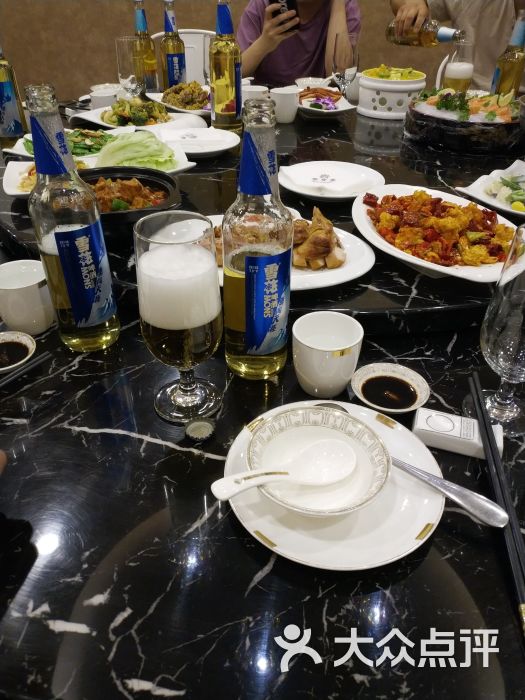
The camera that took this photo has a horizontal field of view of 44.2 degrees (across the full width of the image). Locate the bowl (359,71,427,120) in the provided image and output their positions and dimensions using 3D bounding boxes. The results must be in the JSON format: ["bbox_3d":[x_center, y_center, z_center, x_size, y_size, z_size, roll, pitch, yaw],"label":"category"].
[{"bbox_3d":[0.335,-0.649,1.660,0.188,0.105,0.188,0,36,0],"label":"bowl"}]

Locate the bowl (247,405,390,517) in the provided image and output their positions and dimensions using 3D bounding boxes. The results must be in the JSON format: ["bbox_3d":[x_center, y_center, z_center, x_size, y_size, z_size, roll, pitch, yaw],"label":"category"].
[{"bbox_3d":[0.046,0.106,0.551,0.118,0.044,0.118,1,37,-1],"label":"bowl"}]

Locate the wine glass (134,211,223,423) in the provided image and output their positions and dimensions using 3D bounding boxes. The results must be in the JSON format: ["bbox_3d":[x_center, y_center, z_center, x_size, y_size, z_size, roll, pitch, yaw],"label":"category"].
[{"bbox_3d":[-0.076,-0.026,0.611,0.078,0.193,0.078,1,37,0],"label":"wine glass"}]

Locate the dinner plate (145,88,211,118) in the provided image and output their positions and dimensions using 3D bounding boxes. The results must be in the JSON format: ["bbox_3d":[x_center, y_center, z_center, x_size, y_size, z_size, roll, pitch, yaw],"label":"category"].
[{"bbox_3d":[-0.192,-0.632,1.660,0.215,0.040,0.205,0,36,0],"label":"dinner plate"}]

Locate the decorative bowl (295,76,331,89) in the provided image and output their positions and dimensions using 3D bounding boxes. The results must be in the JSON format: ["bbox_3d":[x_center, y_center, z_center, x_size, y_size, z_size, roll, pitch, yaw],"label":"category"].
[{"bbox_3d":[0.147,-0.763,1.870,0.109,0.047,0.109,1,37,0],"label":"decorative bowl"}]

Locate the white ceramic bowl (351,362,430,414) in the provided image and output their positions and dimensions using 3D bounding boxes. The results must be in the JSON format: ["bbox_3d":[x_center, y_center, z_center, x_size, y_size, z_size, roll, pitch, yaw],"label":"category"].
[{"bbox_3d":[0.137,0.046,0.698,0.082,0.021,0.082,0,36,0],"label":"white ceramic bowl"}]

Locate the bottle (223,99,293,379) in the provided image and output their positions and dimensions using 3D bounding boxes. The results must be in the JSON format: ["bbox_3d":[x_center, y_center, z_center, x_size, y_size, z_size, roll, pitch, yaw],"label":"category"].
[{"bbox_3d":[-0.005,-0.098,0.636,0.068,0.279,0.068,1,37,0],"label":"bottle"}]

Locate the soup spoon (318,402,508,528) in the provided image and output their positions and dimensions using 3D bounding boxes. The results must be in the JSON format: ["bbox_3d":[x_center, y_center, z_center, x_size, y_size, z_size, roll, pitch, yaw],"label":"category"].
[{"bbox_3d":[0.122,0.102,0.576,0.200,0.025,0.042,27,44,34],"label":"soup spoon"}]

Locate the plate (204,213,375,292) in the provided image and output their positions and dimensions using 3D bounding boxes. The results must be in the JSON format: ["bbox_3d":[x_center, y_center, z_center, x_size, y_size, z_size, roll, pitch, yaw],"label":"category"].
[{"bbox_3d":[0.000,-0.116,0.837,0.290,0.030,0.205,7,38,8],"label":"plate"}]

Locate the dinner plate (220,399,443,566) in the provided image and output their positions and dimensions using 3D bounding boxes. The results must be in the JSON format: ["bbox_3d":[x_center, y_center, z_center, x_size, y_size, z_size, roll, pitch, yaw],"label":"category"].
[{"bbox_3d":[0.065,0.121,0.597,0.202,0.024,0.202,0,36,0],"label":"dinner plate"}]

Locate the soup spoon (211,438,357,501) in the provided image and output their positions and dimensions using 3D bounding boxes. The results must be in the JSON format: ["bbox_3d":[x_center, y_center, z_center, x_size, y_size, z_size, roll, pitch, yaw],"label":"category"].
[{"bbox_3d":[0.022,0.106,0.554,0.142,0.038,0.047,-5,35,-30],"label":"soup spoon"}]

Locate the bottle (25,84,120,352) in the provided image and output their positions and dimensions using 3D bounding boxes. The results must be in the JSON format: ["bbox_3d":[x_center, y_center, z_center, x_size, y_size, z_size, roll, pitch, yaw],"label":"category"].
[{"bbox_3d":[-0.198,-0.127,0.669,0.068,0.279,0.068,1,37,0],"label":"bottle"}]

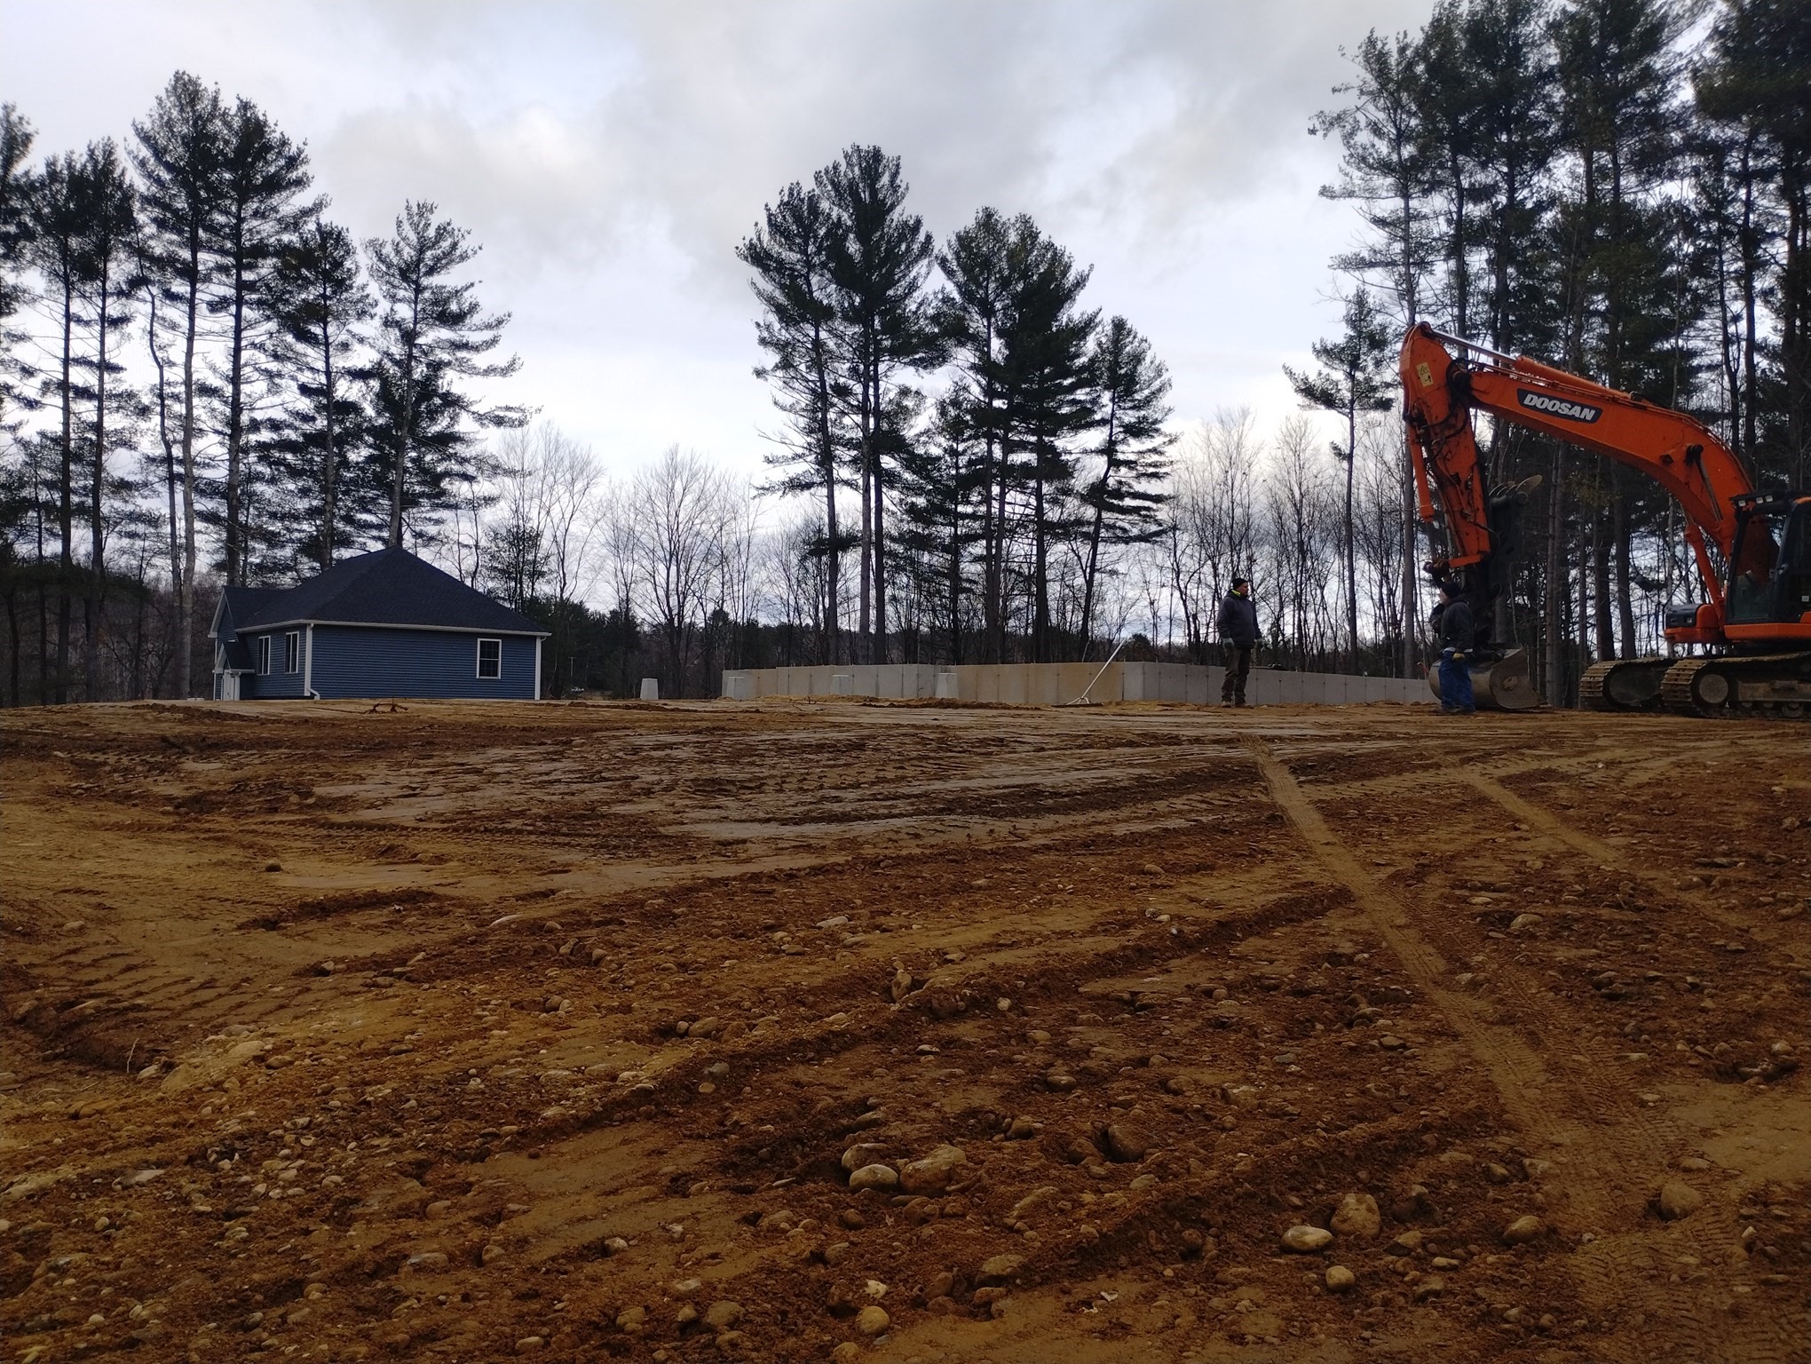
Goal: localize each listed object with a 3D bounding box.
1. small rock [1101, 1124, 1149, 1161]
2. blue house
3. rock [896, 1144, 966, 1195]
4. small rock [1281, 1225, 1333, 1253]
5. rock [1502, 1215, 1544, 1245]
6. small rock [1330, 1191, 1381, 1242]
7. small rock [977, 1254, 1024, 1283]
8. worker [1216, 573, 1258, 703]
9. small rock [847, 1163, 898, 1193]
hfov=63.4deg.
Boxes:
[{"bbox_3d":[0.633,1.329,4.233,0.133,0.109,0.120,1,-1,9],"label":"small rock"},{"bbox_3d":[-23.309,-2.264,62.871,10.300,6.695,15.913,2,-2,-37],"label":"blue house"},{"bbox_3d":[0.073,1.323,3.975,0.186,0.127,0.139,1,-1,1],"label":"rock"},{"bbox_3d":[0.998,1.384,3.643,0.129,0.059,0.090,1,-2,16],"label":"small rock"},{"bbox_3d":[1.564,1.387,3.716,0.106,0.070,0.085,1,-2,23],"label":"rock"},{"bbox_3d":[1.141,1.357,3.727,0.128,0.117,0.102,1,-2,17],"label":"small rock"},{"bbox_3d":[0.223,1.379,3.449,0.109,0.057,0.092,1,-1,4],"label":"small rock"},{"bbox_3d":[4.636,-0.564,20.500,0.450,1.800,0.620,0,-2,40],"label":"worker"},{"bbox_3d":[-0.090,1.344,3.975,0.137,0.070,0.102,1,-1,-1],"label":"small rock"}]

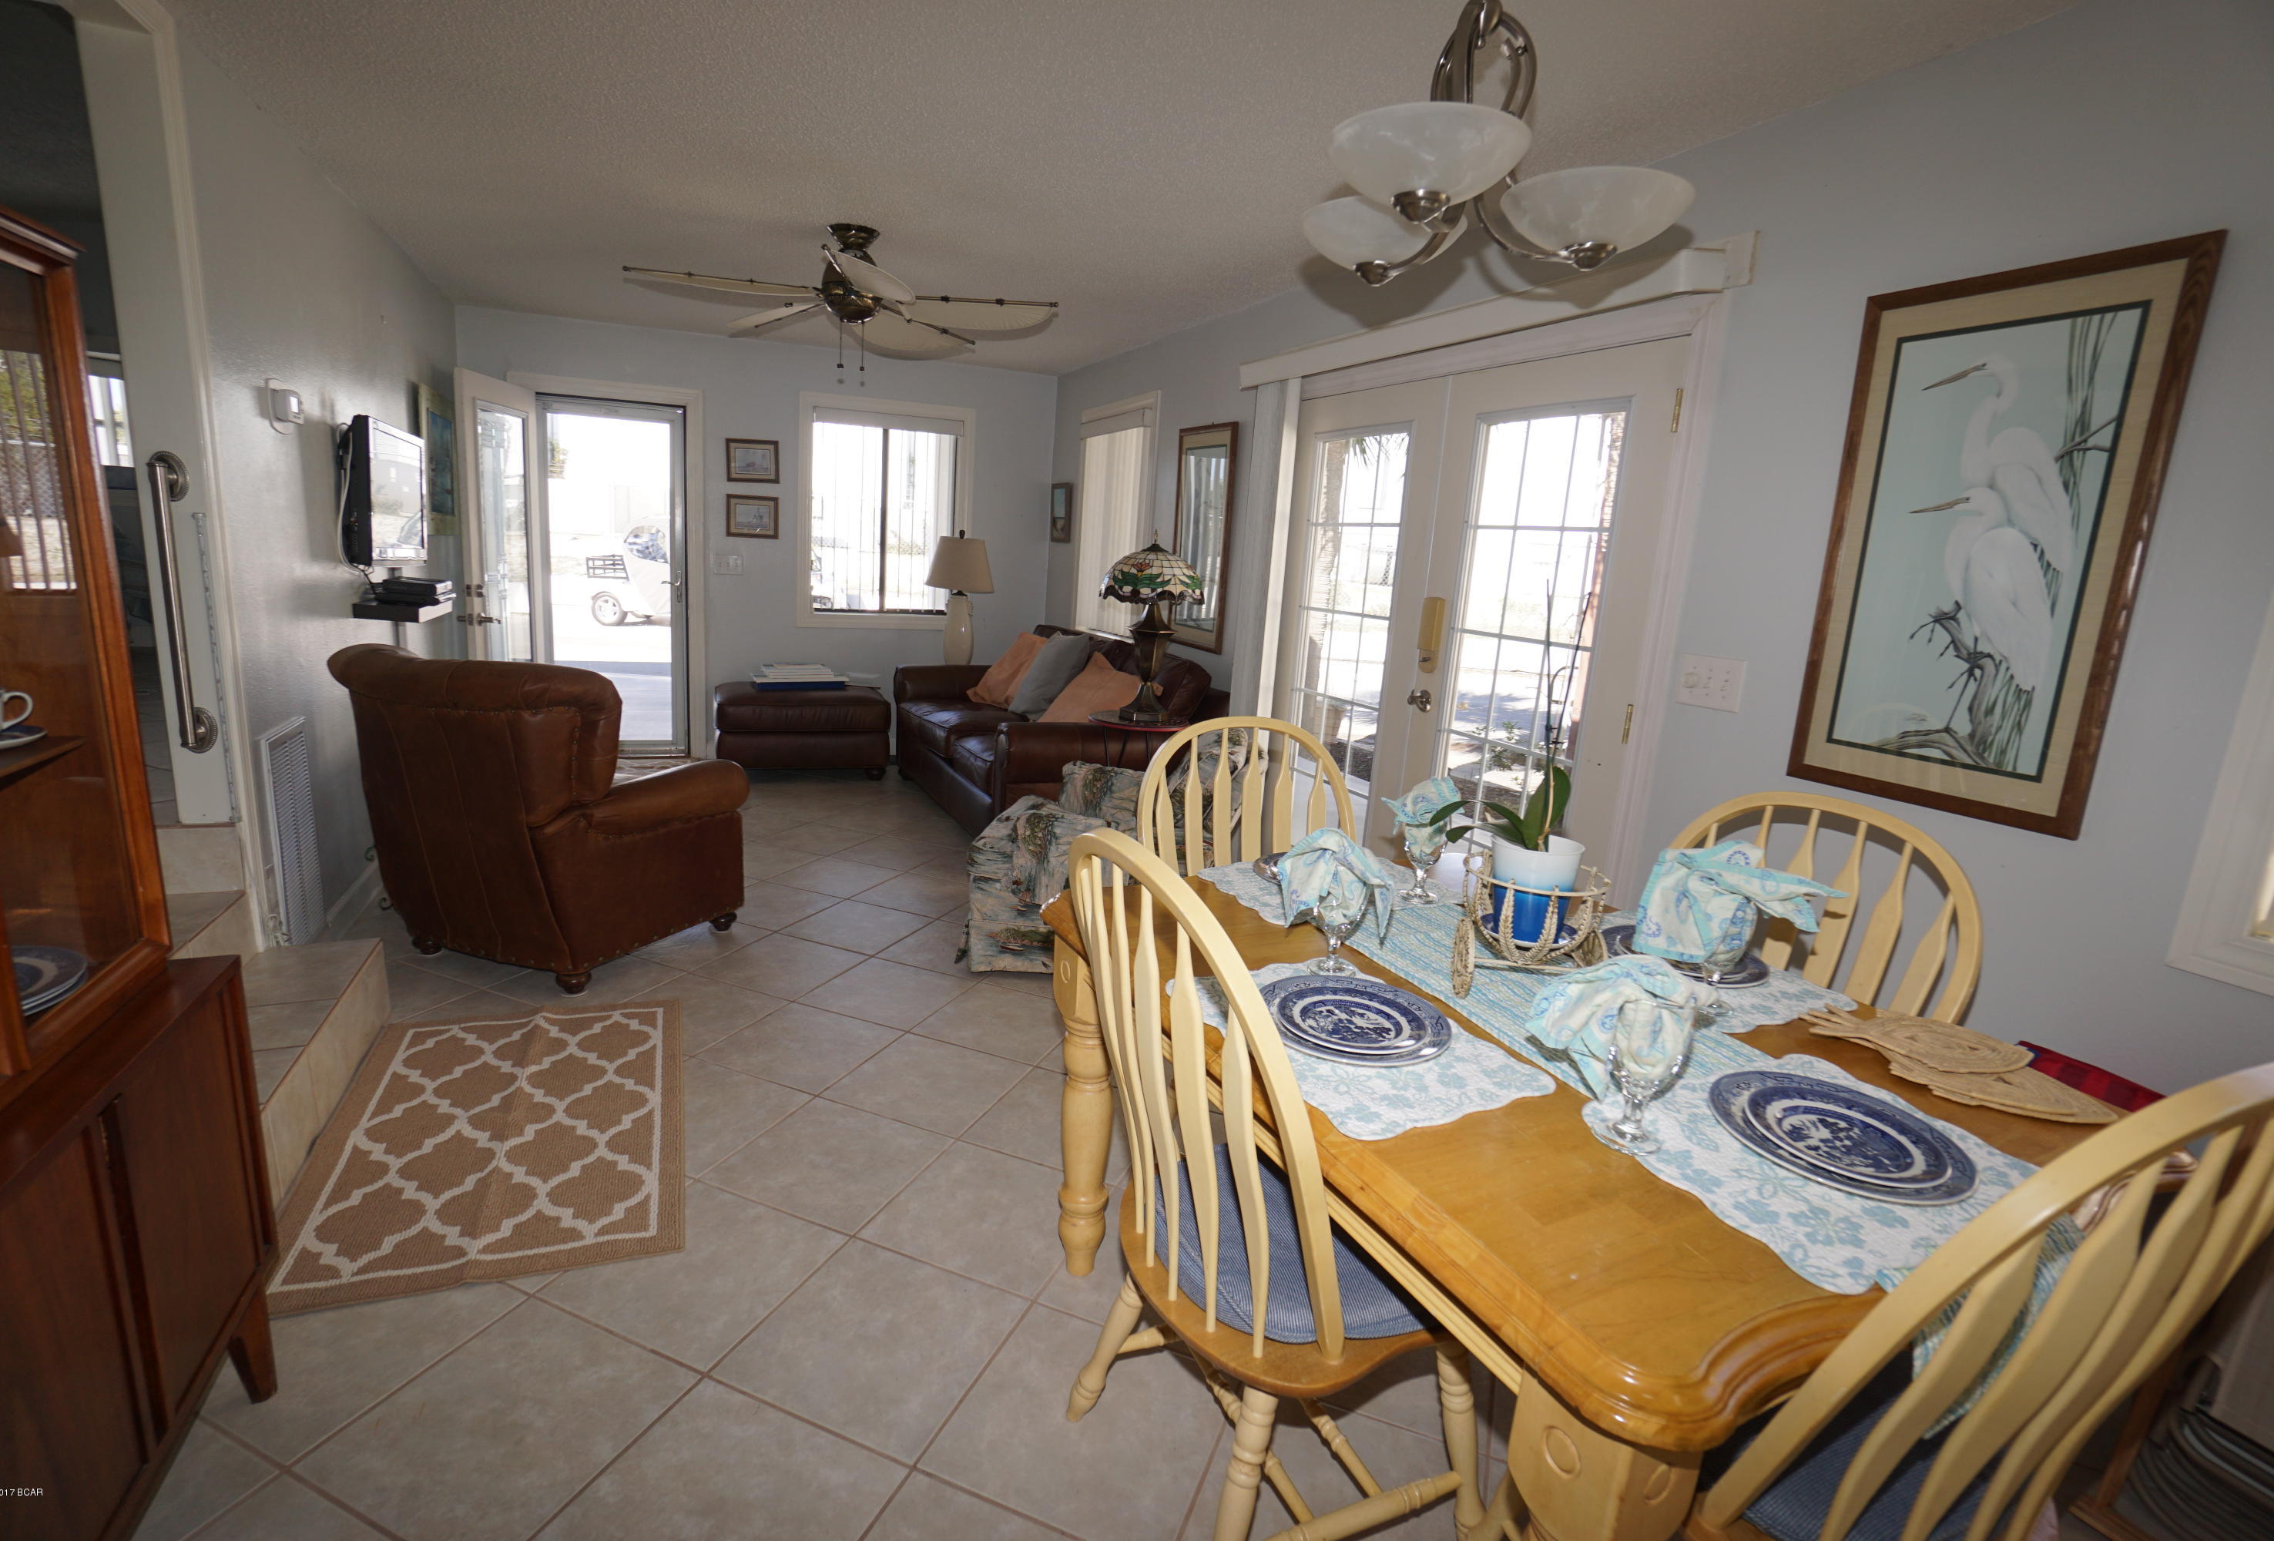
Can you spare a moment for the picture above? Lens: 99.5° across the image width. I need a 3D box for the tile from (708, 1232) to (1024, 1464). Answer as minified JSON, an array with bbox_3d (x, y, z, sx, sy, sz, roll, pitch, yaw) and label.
[{"bbox_3d":[-0.450,0.997,1.682,0.390,0.010,0.390,8,12,19],"label":"tile"}]

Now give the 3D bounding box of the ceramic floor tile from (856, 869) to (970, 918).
[{"bbox_3d":[-0.881,0.507,3.891,0.390,0.010,0.390,8,12,19],"label":"ceramic floor tile"}]

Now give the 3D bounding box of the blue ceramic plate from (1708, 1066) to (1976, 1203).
[{"bbox_3d":[0.802,0.423,1.097,0.262,0.028,0.262,4,12,-1],"label":"blue ceramic plate"}]

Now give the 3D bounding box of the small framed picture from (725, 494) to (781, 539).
[{"bbox_3d":[-2.253,-1.488,5.653,0.290,0.235,0.020,-2,13,-23],"label":"small framed picture"}]

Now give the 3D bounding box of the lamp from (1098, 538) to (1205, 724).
[{"bbox_3d":[0.054,-0.552,3.876,0.430,0.720,0.430,4,12,-1],"label":"lamp"}]

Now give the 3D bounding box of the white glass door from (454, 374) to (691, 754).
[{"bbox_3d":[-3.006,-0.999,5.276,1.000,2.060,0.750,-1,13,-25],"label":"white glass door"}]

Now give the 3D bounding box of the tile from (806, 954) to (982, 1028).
[{"bbox_3d":[-0.782,0.694,3.031,0.390,0.010,0.390,8,12,19],"label":"tile"}]

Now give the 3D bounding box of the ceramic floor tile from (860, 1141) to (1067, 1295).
[{"bbox_3d":[-0.311,0.949,2.062,0.405,0.010,0.405,9,13,21],"label":"ceramic floor tile"}]

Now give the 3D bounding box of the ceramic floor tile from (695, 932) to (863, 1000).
[{"bbox_3d":[-1.150,0.639,3.161,0.390,0.010,0.390,8,12,19],"label":"ceramic floor tile"}]

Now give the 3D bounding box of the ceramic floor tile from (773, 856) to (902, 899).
[{"bbox_3d":[-1.250,0.452,4.020,0.390,0.010,0.390,8,12,19],"label":"ceramic floor tile"}]

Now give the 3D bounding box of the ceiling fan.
[{"bbox_3d":[-0.984,-1.697,3.325,1.340,0.360,1.340,-1,13,-25],"label":"ceiling fan"}]

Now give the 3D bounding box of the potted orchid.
[{"bbox_3d":[0.632,0.051,1.581,0.220,0.480,0.170,9,13,23],"label":"potted orchid"}]

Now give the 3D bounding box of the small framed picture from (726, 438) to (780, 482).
[{"bbox_3d":[-2.227,-1.796,5.588,0.290,0.235,0.020,-2,13,-23],"label":"small framed picture"}]

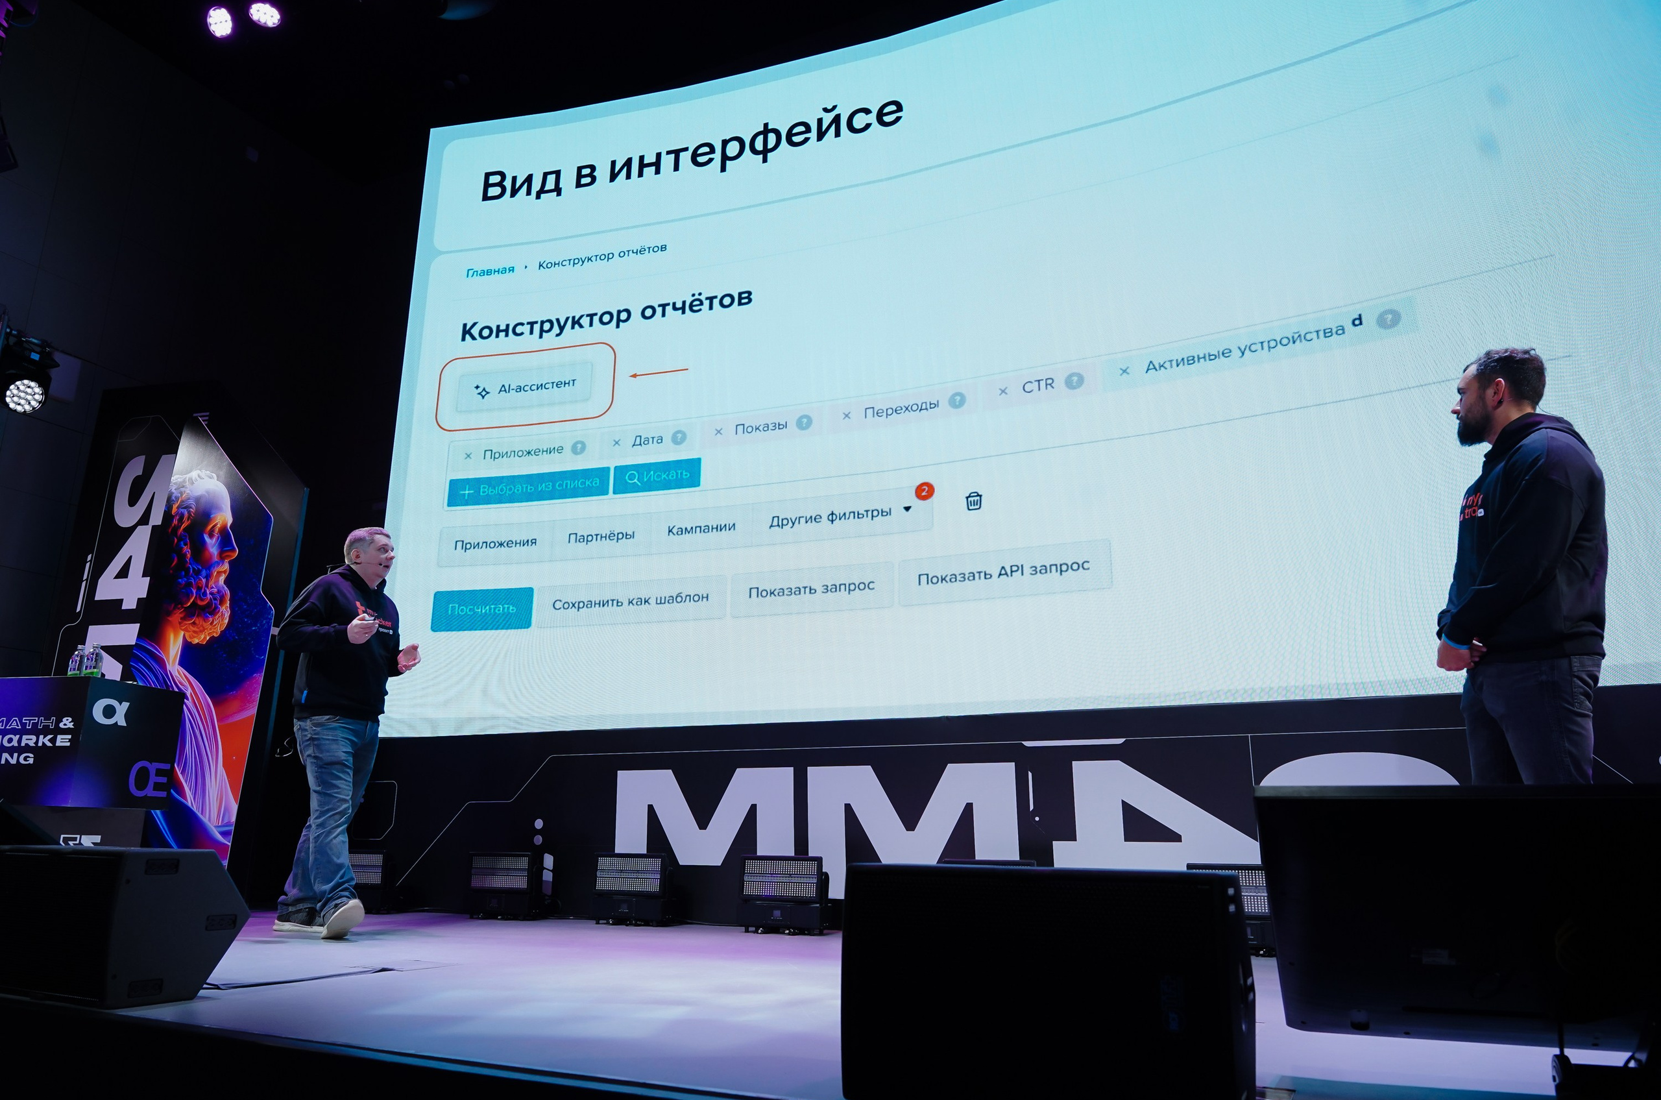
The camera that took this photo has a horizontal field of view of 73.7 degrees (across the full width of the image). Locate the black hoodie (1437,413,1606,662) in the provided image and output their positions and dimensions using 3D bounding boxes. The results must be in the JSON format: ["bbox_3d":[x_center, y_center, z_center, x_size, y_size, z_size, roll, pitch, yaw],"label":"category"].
[{"bbox_3d":[1.811,-0.043,2.978,0.400,0.694,0.520,-3,-13,8],"label":"black hoodie"}]

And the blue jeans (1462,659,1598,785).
[{"bbox_3d":[1.829,0.665,2.817,0.290,0.930,0.410,-3,-13,8],"label":"blue jeans"}]

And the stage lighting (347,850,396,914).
[{"bbox_3d":[-2.527,1.811,6.064,0.402,0.320,0.180,-7,-14,25],"label":"stage lighting"}]

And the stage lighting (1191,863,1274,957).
[{"bbox_3d":[1.544,1.311,4.054,0.402,0.320,0.180,-7,-14,25],"label":"stage lighting"}]

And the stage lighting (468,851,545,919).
[{"bbox_3d":[-1.646,1.708,5.652,0.402,0.320,0.180,-7,-14,25],"label":"stage lighting"}]

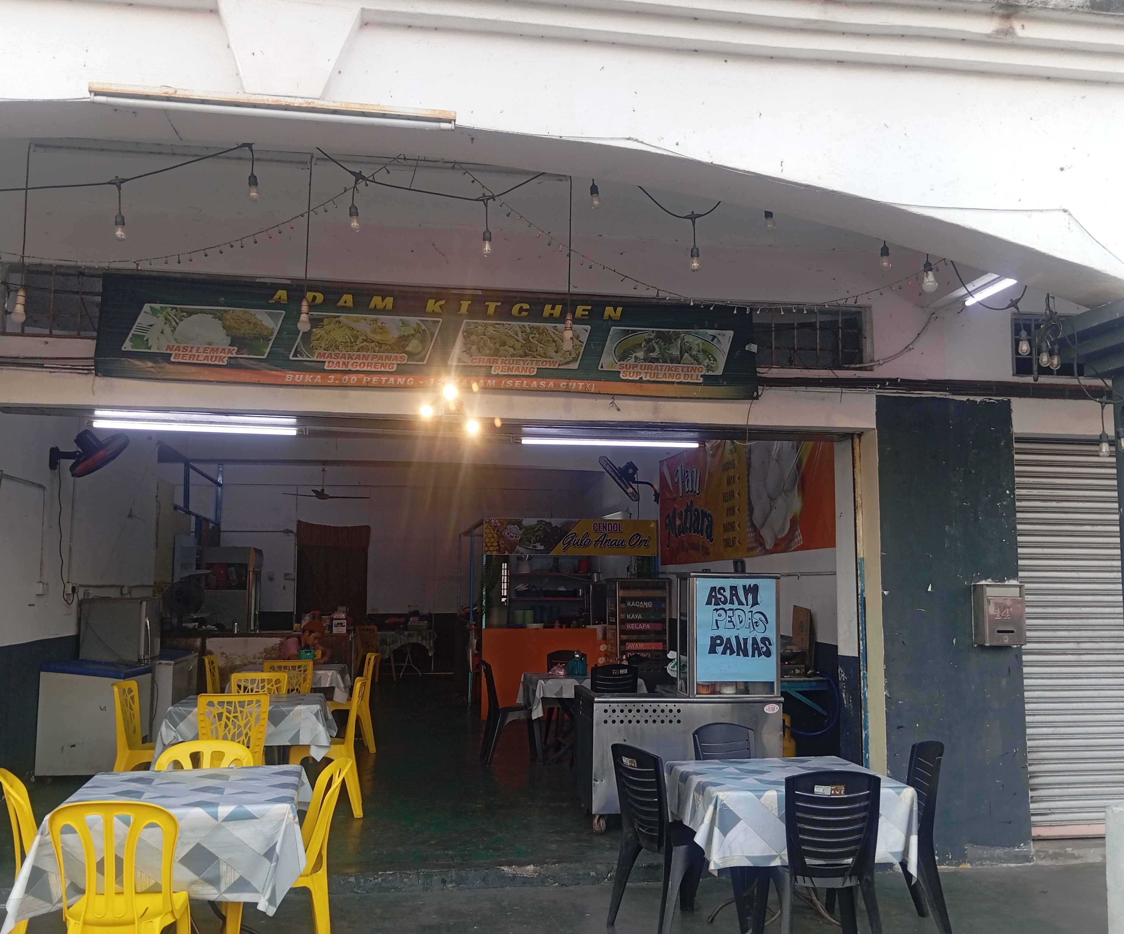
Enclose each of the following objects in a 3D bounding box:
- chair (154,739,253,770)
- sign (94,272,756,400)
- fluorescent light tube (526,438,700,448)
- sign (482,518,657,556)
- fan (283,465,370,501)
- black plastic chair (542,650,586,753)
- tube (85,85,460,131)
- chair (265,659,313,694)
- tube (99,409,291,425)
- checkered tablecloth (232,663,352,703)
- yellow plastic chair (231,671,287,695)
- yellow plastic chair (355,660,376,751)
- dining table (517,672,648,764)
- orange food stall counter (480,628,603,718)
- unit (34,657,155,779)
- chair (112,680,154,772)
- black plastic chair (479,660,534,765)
[{"bbox_3d":[-1.793,1.790,4.868,0.480,0.830,0.520,1,-6,-8],"label":"chair"},{"bbox_3d":[-0.683,-0.731,5.752,3.734,0.576,0.050,1,-6,-8],"label":"sign"},{"bbox_3d":[0.310,-0.150,6.420,1.170,0.040,0.040,1,-6,-10],"label":"fluorescent light tube"},{"bbox_3d":[0.105,0.798,11.337,1.992,0.404,0.040,1,-6,-8],"label":"sign"},{"bbox_3d":[-3.366,0.219,14.219,1.380,0.509,1.380,1,-6,-8],"label":"fan"},{"bbox_3d":[0.090,2.201,9.520,0.460,0.870,0.540,1,-6,-10],"label":"black plastic chair"},{"bbox_3d":[-0.982,-1.250,3.480,1.230,0.060,0.050,1,-6,-10],"label":"tube"},{"bbox_3d":[-2.300,2.076,8.520,0.460,0.900,0.540,1,-6,-10],"label":"chair"},{"bbox_3d":[-2.123,-0.278,5.815,1.150,0.045,0.045,1,-6,-8],"label":"tube"},{"bbox_3d":[-2.416,1.935,8.919,1.020,0.300,0.880,1,-6,-8],"label":"checkered tablecloth"},{"bbox_3d":[-2.154,1.892,6.980,0.440,0.860,0.500,1,-6,-8],"label":"yellow plastic chair"},{"bbox_3d":[-1.990,2.137,9.100,0.540,0.900,0.460,2,-6,-21],"label":"yellow plastic chair"},{"bbox_3d":[0.180,2.191,8.800,0.920,0.740,0.740,1,-6,-10],"label":"dining table"},{"bbox_3d":[-0.280,2.336,11.430,1.300,1.000,0.600,1,-6,-10],"label":"orange food stall counter"},{"bbox_3d":[-3.729,1.999,8.066,0.640,0.860,0.800,1,-6,-5],"label":"unit"},{"bbox_3d":[-2.680,1.890,6.760,0.540,0.900,0.460,1,-6,-5],"label":"chair"},{"bbox_3d":[-0.438,2.077,8.558,0.520,0.860,0.450,1,-6,-8],"label":"black plastic chair"}]

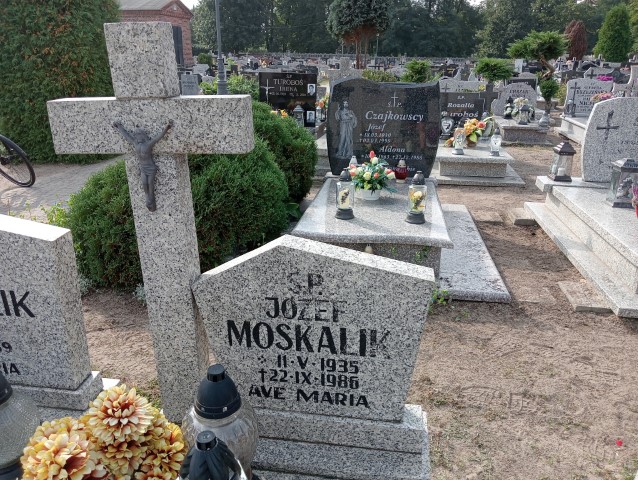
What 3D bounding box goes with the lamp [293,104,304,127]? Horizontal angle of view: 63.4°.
[{"bbox_3d":[-0.318,-1.908,8.020,0.185,0.360,0.185,2,20,8],"label":"lamp"}]

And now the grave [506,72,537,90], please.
[{"bbox_3d":[6.034,-4.627,15.364,0.905,0.651,0.150,3,20,9],"label":"grave"}]

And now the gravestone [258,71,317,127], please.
[{"bbox_3d":[-0.447,-2.102,7.743,0.879,0.792,0.100,3,19,8],"label":"gravestone"}]

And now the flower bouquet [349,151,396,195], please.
[{"bbox_3d":[0.414,-0.507,3.990,0.370,0.370,0.320,2,20,8],"label":"flower bouquet"}]

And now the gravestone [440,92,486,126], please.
[{"bbox_3d":[2.039,-1.786,7.366,0.633,0.618,0.100,3,20,9],"label":"gravestone"}]

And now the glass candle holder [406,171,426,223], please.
[{"bbox_3d":[0.653,-0.288,3.449,0.125,0.335,0.125,3,19,8],"label":"glass candle holder"}]

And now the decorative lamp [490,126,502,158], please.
[{"bbox_3d":[2.240,-1.230,6.466,0.125,0.330,0.125,2,20,8],"label":"decorative lamp"}]

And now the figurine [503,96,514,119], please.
[{"bbox_3d":[3.708,-2.562,10.040,0.215,0.401,0.180,3,20,9],"label":"figurine"}]

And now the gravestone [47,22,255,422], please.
[{"bbox_3d":[-0.528,0.020,1.812,0.644,1.442,0.105,1,20,8],"label":"gravestone"}]

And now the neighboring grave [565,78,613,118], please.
[{"bbox_3d":[5.235,-2.770,10.059,0.886,0.721,0.120,3,20,9],"label":"neighboring grave"}]

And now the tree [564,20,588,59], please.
[{"bbox_3d":[17.775,-13.155,35.721,1.650,3.740,1.600,-1,19,0],"label":"tree"}]

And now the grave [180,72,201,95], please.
[{"bbox_3d":[-4.020,-4.802,16.317,0.620,0.840,0.200,0,19,3],"label":"grave"}]

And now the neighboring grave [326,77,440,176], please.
[{"bbox_3d":[0.559,-0.974,4.506,0.964,0.842,0.100,3,20,9],"label":"neighboring grave"}]

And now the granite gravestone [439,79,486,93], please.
[{"bbox_3d":[2.951,-2.955,10.639,0.945,0.714,0.120,3,20,9],"label":"granite gravestone"}]

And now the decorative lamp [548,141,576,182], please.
[{"bbox_3d":[2.276,-0.733,4.811,0.170,0.345,0.170,3,19,8],"label":"decorative lamp"}]

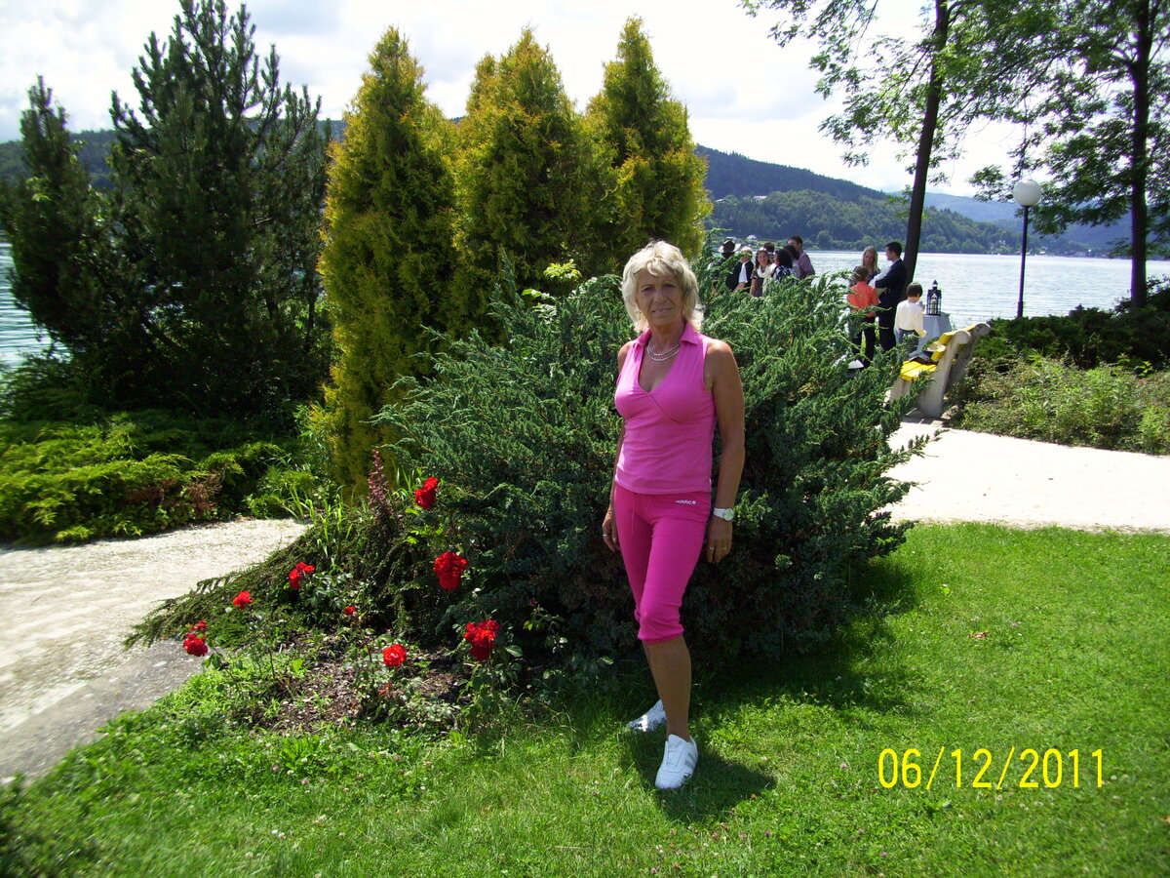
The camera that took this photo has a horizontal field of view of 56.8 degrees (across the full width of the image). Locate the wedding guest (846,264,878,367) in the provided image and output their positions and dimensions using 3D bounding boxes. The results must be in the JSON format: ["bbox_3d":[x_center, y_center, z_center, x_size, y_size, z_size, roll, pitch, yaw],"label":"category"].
[{"bbox_3d":[3.752,-1.620,14.633,0.430,1.440,0.270,2,10,6],"label":"wedding guest"}]

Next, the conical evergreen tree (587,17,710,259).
[{"bbox_3d":[0.375,-1.240,7.396,0.970,3.120,0.970,1,10,0],"label":"conical evergreen tree"}]

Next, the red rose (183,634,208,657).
[{"bbox_3d":[-1.394,0.738,3.870,0.088,0.075,0.085,1,10,0],"label":"red rose"}]

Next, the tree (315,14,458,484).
[{"bbox_3d":[-1.233,-1.071,6.871,0.900,2.930,0.900,1,10,0],"label":"tree"}]

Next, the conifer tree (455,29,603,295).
[{"bbox_3d":[-0.374,-1.146,7.211,0.970,2.980,0.970,1,10,0],"label":"conifer tree"}]

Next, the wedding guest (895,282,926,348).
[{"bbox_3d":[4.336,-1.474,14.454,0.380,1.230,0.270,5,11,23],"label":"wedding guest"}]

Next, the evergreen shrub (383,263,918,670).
[{"bbox_3d":[0.311,-0.064,5.218,2.600,1.560,2.200,1,10,0],"label":"evergreen shrub"}]

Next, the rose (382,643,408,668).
[{"bbox_3d":[-0.656,0.750,3.739,0.080,0.075,0.080,1,10,0],"label":"rose"}]

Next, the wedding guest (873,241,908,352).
[{"bbox_3d":[4.223,-1.863,15.096,0.420,1.770,0.500,3,10,11],"label":"wedding guest"}]

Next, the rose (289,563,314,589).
[{"bbox_3d":[-1.157,0.559,4.417,0.100,0.105,0.095,1,10,0],"label":"rose"}]

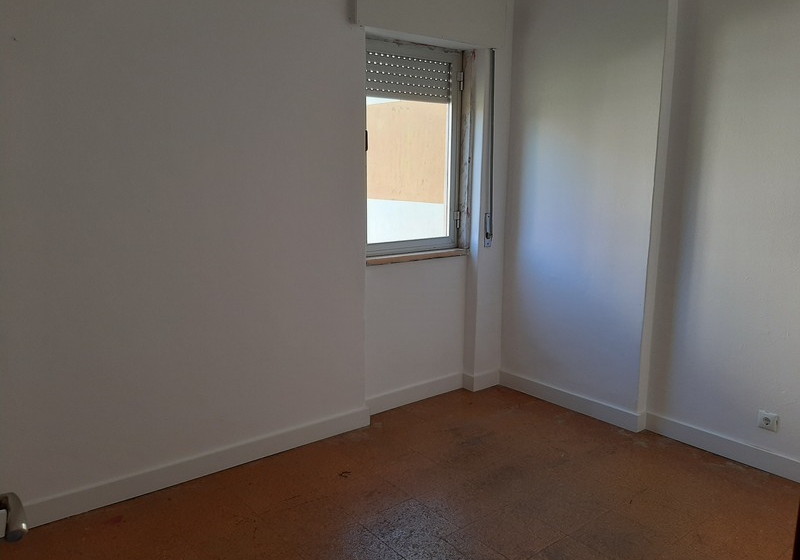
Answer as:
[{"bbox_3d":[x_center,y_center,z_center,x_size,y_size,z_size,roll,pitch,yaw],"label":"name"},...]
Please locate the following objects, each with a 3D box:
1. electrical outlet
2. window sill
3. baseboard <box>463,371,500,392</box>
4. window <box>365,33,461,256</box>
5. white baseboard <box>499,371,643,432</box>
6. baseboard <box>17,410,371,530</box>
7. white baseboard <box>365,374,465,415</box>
[{"bbox_3d":[1.766,0.679,2.996,0.016,0.082,0.081,-8,13,-38],"label":"electrical outlet"},{"bbox_3d":[0.067,-0.141,3.769,0.857,0.032,0.112,-8,13,-38],"label":"window sill"},{"bbox_3d":[0.548,0.666,4.182,0.245,0.102,0.102,-8,13,-38],"label":"baseboard"},{"bbox_3d":[0.035,-0.764,3.723,0.854,1.210,0.069,-8,13,-38],"label":"window"},{"bbox_3d":[0.999,0.729,3.840,0.016,0.102,1.008,-8,13,-38],"label":"white baseboard"},{"bbox_3d":[-0.861,0.868,3.014,1.747,0.104,0.016,-8,13,-38],"label":"baseboard"},{"bbox_3d":[0.088,0.715,3.891,0.842,0.104,0.016,-8,13,-38],"label":"white baseboard"}]

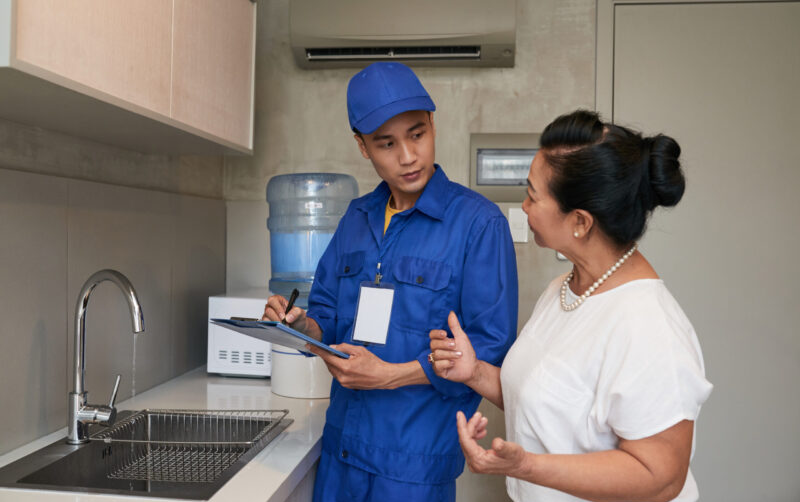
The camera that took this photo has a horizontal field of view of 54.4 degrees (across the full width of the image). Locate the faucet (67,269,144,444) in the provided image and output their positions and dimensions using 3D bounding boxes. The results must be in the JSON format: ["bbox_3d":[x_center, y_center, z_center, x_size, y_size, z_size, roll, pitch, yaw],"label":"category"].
[{"bbox_3d":[-0.625,0.227,1.653,0.231,0.378,0.058,2,1,32],"label":"faucet"}]

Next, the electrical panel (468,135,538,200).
[{"bbox_3d":[0.424,-0.287,2.733,0.355,0.241,0.045,1,1,7],"label":"electrical panel"}]

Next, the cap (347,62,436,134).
[{"bbox_3d":[-0.025,-0.314,1.570,0.178,0.142,0.260,-16,5,-7],"label":"cap"}]

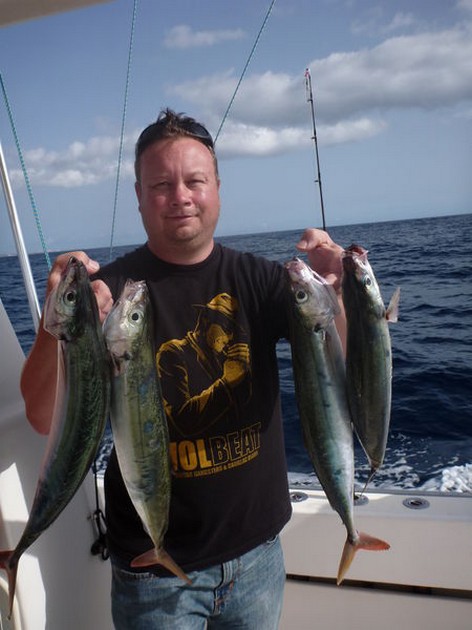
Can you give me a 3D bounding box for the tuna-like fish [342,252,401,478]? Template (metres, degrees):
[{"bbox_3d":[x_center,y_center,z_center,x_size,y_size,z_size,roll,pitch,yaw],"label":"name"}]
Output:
[{"bbox_3d":[0.265,0.123,1.030,0.102,0.521,0.080,-12,14,-35],"label":"tuna-like fish"}]

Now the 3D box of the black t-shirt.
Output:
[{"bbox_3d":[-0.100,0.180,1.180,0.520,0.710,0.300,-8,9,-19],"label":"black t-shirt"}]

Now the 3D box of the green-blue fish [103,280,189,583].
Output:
[{"bbox_3d":[-0.166,0.223,0.940,0.115,0.571,0.080,-3,8,6],"label":"green-blue fish"}]

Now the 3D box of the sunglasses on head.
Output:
[{"bbox_3d":[-0.123,-0.336,1.044,0.150,0.050,0.130,-6,-23,-9],"label":"sunglasses on head"}]

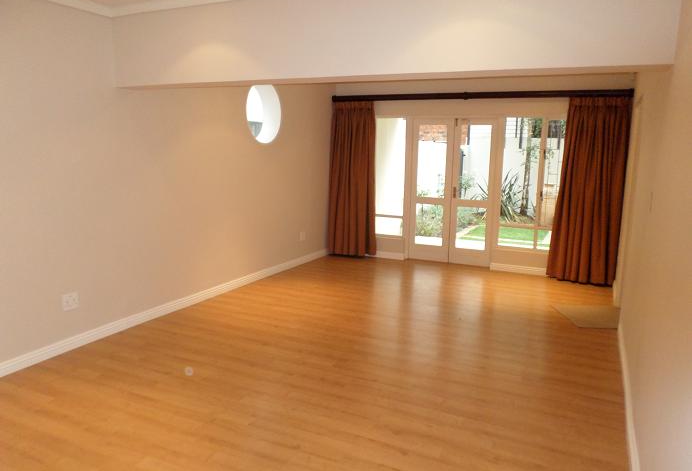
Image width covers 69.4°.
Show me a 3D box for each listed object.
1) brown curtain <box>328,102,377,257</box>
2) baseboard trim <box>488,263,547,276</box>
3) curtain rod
[{"bbox_3d":[0.099,-0.800,7.282,0.700,2.234,0.175,5,11,23],"label":"brown curtain"},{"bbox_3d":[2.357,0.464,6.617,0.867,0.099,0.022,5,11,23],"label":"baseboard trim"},{"bbox_3d":[1.564,-1.811,6.463,3.808,0.080,0.080,5,11,23],"label":"curtain rod"}]

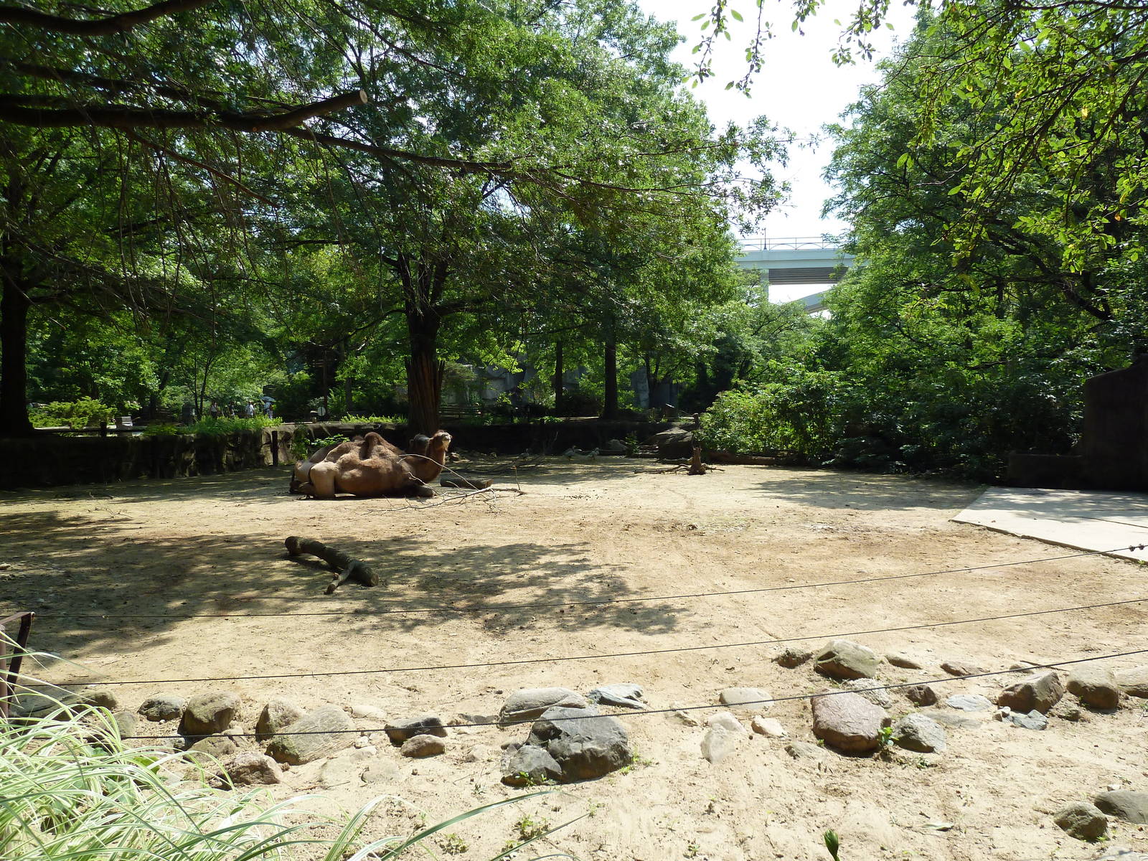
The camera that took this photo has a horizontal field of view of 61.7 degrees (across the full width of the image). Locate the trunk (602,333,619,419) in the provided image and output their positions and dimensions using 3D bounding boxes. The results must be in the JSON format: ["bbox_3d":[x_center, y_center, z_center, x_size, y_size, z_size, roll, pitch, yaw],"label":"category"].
[{"bbox_3d":[1.415,-2.088,37.000,0.560,3.313,0.560,0,2,0],"label":"trunk"}]

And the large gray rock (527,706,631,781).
[{"bbox_3d":[0.025,1.567,4.891,0.539,0.294,0.404,0,2,0],"label":"large gray rock"}]

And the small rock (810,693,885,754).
[{"bbox_3d":[1.506,1.571,5.261,0.412,0.262,0.392,1,2,16],"label":"small rock"}]

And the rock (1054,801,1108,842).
[{"bbox_3d":[2.176,1.653,4.126,0.225,0.140,0.190,0,2,0],"label":"rock"}]

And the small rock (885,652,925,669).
[{"bbox_3d":[2.330,1.610,6.758,0.277,0.088,0.166,1,2,19],"label":"small rock"}]

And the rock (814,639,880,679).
[{"bbox_3d":[1.867,1.549,6.592,0.455,0.220,0.328,1,2,16],"label":"rock"}]

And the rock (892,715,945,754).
[{"bbox_3d":[1.853,1.609,5.169,0.280,0.170,0.230,0,2,0],"label":"rock"}]

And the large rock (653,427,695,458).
[{"bbox_3d":[3.215,0.390,30.897,1.326,0.974,1.127,0,2,6],"label":"large rock"}]

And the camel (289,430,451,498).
[{"bbox_3d":[-4.050,0.633,19.238,3.000,1.320,1.300,0,2,-12],"label":"camel"}]

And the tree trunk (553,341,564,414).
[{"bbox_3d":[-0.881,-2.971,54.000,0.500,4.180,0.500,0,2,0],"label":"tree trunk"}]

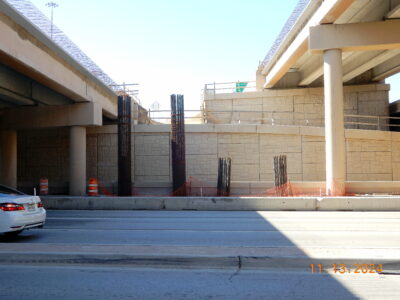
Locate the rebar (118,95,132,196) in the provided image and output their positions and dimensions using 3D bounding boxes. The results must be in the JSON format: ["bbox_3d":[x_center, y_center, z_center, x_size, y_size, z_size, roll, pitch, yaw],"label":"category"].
[{"bbox_3d":[-4.137,-0.222,28.800,0.740,5.680,0.740,0,-2,0],"label":"rebar"}]

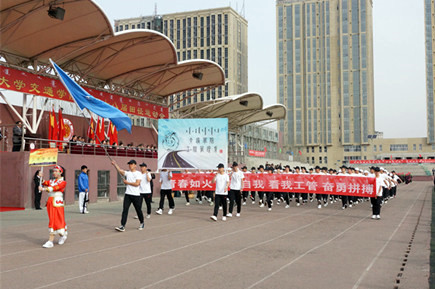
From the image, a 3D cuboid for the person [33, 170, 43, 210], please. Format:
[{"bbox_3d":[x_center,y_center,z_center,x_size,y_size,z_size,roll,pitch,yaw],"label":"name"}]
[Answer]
[{"bbox_3d":[-7.337,1.867,19.334,0.340,1.610,0.450,0,-4,10],"label":"person"}]

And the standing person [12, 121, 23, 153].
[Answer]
[{"bbox_3d":[-9.475,-0.237,22.300,0.400,1.730,0.520,-2,-4,24],"label":"standing person"}]

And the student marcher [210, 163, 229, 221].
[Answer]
[{"bbox_3d":[0.078,1.537,15.148,0.540,1.790,0.580,-1,-4,22],"label":"student marcher"}]

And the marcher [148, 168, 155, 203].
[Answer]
[{"bbox_3d":[-3.493,2.188,24.983,0.450,1.770,0.520,-2,-4,24],"label":"marcher"}]

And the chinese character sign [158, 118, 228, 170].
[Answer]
[{"bbox_3d":[-0.862,-0.005,16.194,2.541,1.740,0.070,-1,-4,16],"label":"chinese character sign"}]

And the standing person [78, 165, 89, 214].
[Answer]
[{"bbox_3d":[-4.986,1.692,17.641,0.360,1.760,0.480,0,-4,10],"label":"standing person"}]

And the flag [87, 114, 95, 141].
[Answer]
[{"bbox_3d":[-7.510,-0.948,27.900,0.350,1.750,0.500,-2,-4,24],"label":"flag"}]

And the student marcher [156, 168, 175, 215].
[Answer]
[{"bbox_3d":[-1.889,1.662,17.193,0.540,1.790,0.620,-1,-4,24],"label":"student marcher"}]

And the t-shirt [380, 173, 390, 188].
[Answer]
[{"bbox_3d":[8.149,1.766,22.900,0.550,0.680,0.300,-2,-4,24],"label":"t-shirt"}]

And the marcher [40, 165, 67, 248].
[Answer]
[{"bbox_3d":[-3.243,1.228,9.410,0.500,1.610,0.620,-2,-4,24],"label":"marcher"}]

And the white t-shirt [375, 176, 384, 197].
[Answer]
[{"bbox_3d":[5.256,1.379,15.386,0.500,0.660,0.280,-2,-4,24],"label":"white t-shirt"}]

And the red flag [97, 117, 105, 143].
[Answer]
[{"bbox_3d":[-7.159,-0.887,28.800,0.350,1.750,0.500,-2,-4,24],"label":"red flag"}]

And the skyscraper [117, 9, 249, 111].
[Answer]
[{"bbox_3d":[-13.201,-15.493,164.744,43.000,55.500,15.700,-1,-4,21],"label":"skyscraper"}]

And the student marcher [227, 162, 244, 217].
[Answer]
[{"bbox_3d":[0.630,1.599,16.422,0.540,1.840,0.550,-1,-4,22],"label":"student marcher"}]

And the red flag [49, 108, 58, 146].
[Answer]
[{"bbox_3d":[-7.861,-0.763,22.562,0.250,1.863,0.450,-1,-4,25],"label":"red flag"}]

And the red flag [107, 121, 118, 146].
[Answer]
[{"bbox_3d":[-6.670,-0.826,29.900,0.400,1.850,0.600,-2,-4,24],"label":"red flag"}]

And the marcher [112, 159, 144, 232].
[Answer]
[{"bbox_3d":[-2.279,1.326,12.204,0.660,1.800,0.850,-2,-4,29],"label":"marcher"}]

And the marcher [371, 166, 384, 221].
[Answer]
[{"bbox_3d":[5.188,1.591,15.366,0.520,1.720,0.400,-2,-4,24],"label":"marcher"}]

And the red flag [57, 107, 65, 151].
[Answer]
[{"bbox_3d":[-7.658,-0.698,23.004,0.250,2.031,0.420,-1,-4,25],"label":"red flag"}]

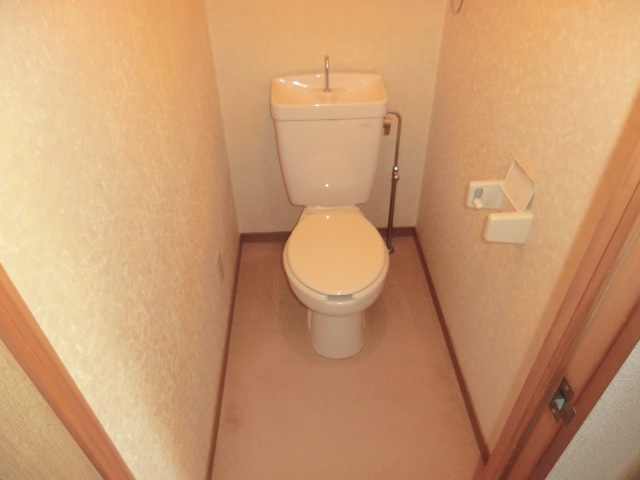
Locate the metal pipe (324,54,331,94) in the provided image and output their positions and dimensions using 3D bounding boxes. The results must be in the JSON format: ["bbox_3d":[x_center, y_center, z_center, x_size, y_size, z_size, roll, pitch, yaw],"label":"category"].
[{"bbox_3d":[0.027,-0.568,1.527,0.022,0.130,0.060,-2,39,-1],"label":"metal pipe"}]

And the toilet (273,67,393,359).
[{"bbox_3d":[0.044,-0.067,1.600,0.395,0.805,0.742,-2,39,-1],"label":"toilet"}]

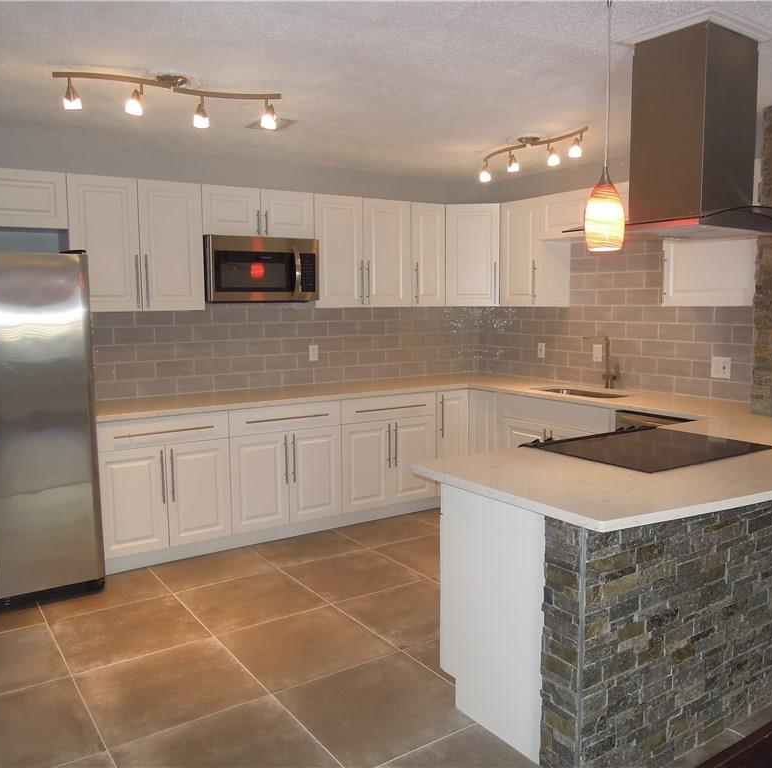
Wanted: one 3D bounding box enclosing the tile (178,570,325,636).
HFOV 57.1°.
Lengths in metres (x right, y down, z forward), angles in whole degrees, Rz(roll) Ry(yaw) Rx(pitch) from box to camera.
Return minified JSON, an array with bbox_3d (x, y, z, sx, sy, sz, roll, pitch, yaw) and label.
[{"bbox_3d":[-0.688,1.101,3.613,0.598,0.015,0.600,-5,7,-34],"label":"tile"}]

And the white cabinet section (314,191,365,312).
[{"bbox_3d":[-0.398,-0.910,4.973,0.377,0.757,0.320,-5,7,-32],"label":"white cabinet section"}]

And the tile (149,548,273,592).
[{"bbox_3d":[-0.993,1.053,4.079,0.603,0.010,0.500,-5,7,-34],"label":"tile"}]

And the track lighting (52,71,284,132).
[{"bbox_3d":[-0.923,-1.246,3.088,0.960,0.220,0.160,-3,6,-21],"label":"track lighting"}]

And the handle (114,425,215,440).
[{"bbox_3d":[-1.240,0.270,3.985,0.557,0.014,0.036,-5,7,-34],"label":"handle"}]

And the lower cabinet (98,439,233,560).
[{"bbox_3d":[-1.392,0.623,4.276,0.756,0.589,0.560,-5,7,-34],"label":"lower cabinet"}]

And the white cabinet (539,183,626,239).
[{"bbox_3d":[1.477,-1.119,4.617,0.329,0.297,0.955,-5,7,-34],"label":"white cabinet"}]

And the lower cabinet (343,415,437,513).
[{"bbox_3d":[-0.133,0.511,5.130,0.785,0.588,0.622,-5,7,-34],"label":"lower cabinet"}]

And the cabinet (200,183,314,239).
[{"bbox_3d":[-0.886,-1.096,4.641,0.763,0.299,0.330,-5,7,-34],"label":"cabinet"}]

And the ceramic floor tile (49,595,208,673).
[{"bbox_3d":[-1.185,1.143,3.283,0.598,0.015,0.600,-5,7,-34],"label":"ceramic floor tile"}]

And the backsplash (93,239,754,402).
[{"bbox_3d":[0.106,-0.396,4.135,3.238,1.010,2.385,-5,7,-34],"label":"backsplash"}]

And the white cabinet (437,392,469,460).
[{"bbox_3d":[0.314,0.392,5.419,0.292,0.753,0.622,-5,7,-34],"label":"white cabinet"}]

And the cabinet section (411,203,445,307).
[{"bbox_3d":[0.231,-0.961,5.372,0.312,0.757,0.320,-5,7,-32],"label":"cabinet section"}]

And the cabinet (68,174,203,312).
[{"bbox_3d":[-1.522,-0.821,4.276,0.756,0.759,0.330,-5,7,-34],"label":"cabinet"}]

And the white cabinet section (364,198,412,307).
[{"bbox_3d":[-0.070,-0.937,5.181,0.402,0.757,0.320,-5,7,-32],"label":"white cabinet section"}]

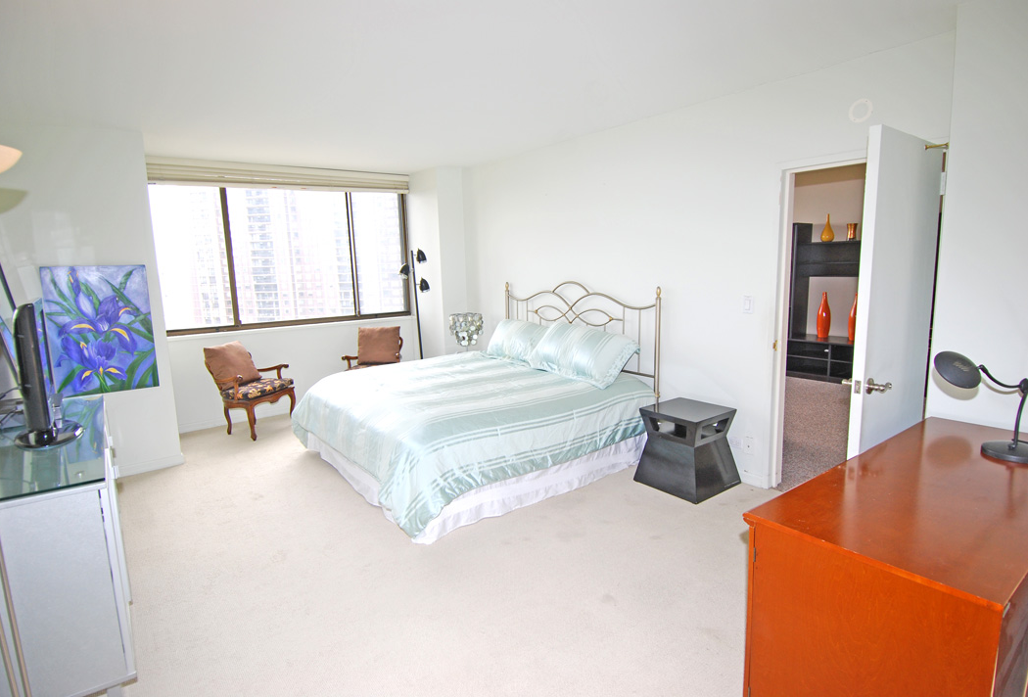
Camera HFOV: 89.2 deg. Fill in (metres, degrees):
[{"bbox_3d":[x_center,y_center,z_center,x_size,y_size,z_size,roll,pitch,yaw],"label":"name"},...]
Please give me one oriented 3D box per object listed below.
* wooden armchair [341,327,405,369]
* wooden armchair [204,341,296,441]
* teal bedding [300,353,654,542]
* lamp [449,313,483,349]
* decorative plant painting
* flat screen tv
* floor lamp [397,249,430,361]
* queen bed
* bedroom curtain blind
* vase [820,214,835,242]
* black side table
[{"bbox_3d":[-1.552,0.226,5.926,0.600,0.880,0.610,-2,9,2],"label":"wooden armchair"},{"bbox_3d":[-2.599,0.379,5.154,0.610,0.880,0.600,1,9,20],"label":"wooden armchair"},{"bbox_3d":[-0.380,0.516,4.247,2.110,0.630,2.140,-8,11,-36],"label":"teal bedding"},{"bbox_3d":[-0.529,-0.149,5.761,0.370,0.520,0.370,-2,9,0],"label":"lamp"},{"bbox_3d":[-3.064,-0.135,3.905,0.600,0.950,0.035,-8,11,-36],"label":"decorative plant painting"},{"bbox_3d":[-2.377,0.097,2.629,0.240,0.670,0.800,-9,11,-37],"label":"flat screen tv"},{"bbox_3d":[-1.120,-0.249,6.024,0.380,1.760,0.280,-3,9,-9],"label":"floor lamp"},{"bbox_3d":[-0.324,0.196,4.242,2.220,1.360,2.120,-8,11,-36],"label":"queen bed"},{"bbox_3d":[-2.301,-1.786,5.478,2.620,0.220,0.090,-8,11,-36],"label":"bedroom curtain blind"},{"bbox_3d":[3.921,-1.502,6.506,0.150,0.330,0.150,-8,11,-36],"label":"vase"},{"bbox_3d":[1.195,0.672,3.585,0.510,0.515,0.510,-8,11,-36],"label":"black side table"}]

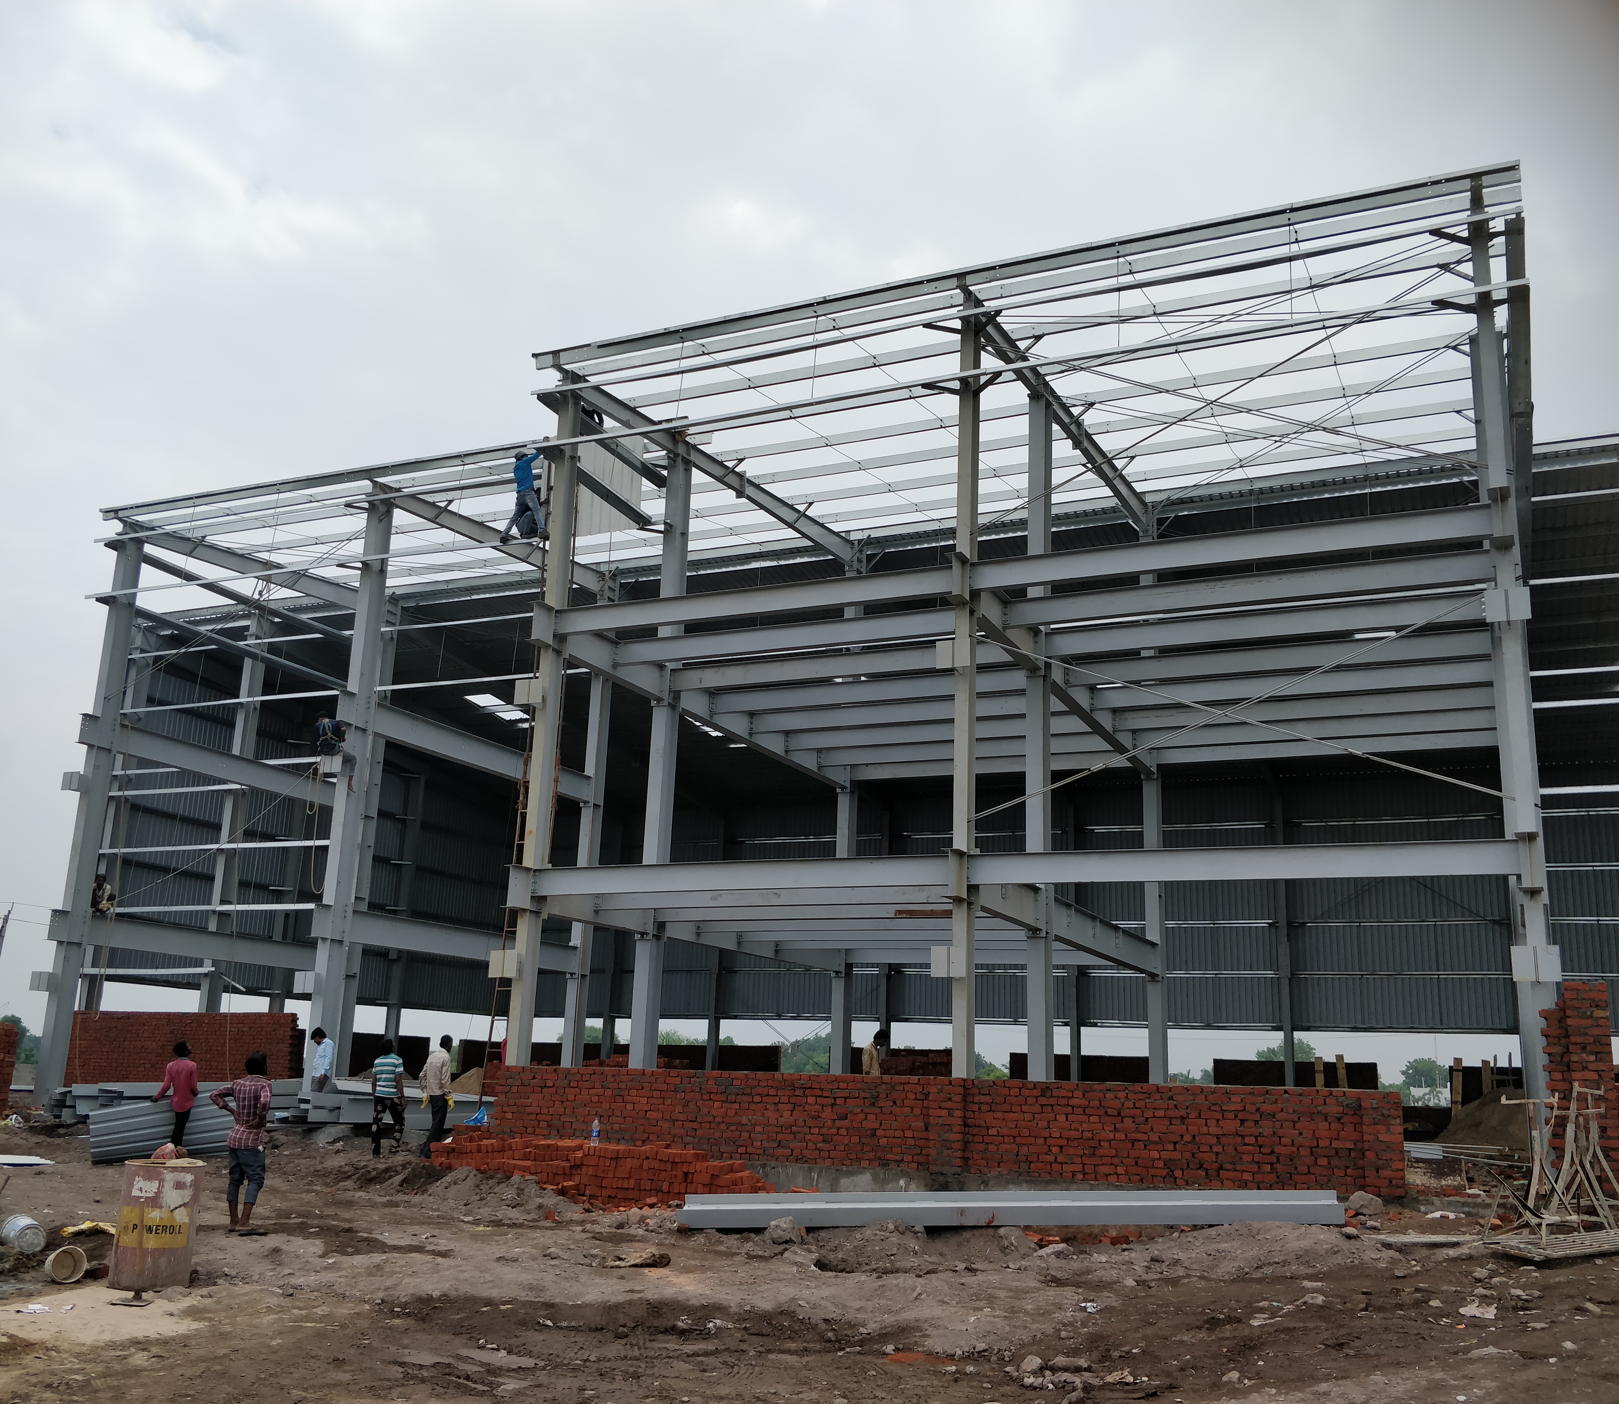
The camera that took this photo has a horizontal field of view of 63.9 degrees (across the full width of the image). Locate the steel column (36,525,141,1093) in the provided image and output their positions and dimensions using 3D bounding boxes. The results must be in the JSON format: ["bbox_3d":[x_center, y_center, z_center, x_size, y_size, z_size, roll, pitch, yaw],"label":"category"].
[{"bbox_3d":[-14.182,2.229,25.613,0.210,11.368,0.430,-4,-13,28],"label":"steel column"}]

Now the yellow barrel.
[{"bbox_3d":[-4.769,3.819,9.501,0.575,0.870,0.575,9,-15,-26],"label":"yellow barrel"}]

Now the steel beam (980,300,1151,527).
[{"bbox_3d":[4.466,-4.610,21.969,0.200,0.380,9.740,-5,-12,28],"label":"steel beam"}]

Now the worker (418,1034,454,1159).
[{"bbox_3d":[-5.151,5.456,17.963,0.470,1.650,0.360,-7,-16,33],"label":"worker"}]

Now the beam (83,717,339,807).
[{"bbox_3d":[-12.666,1.418,28.590,0.220,0.520,7.236,-5,-18,28],"label":"beam"}]

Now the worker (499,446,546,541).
[{"bbox_3d":[-5.086,-3.658,23.027,0.650,1.600,0.500,-6,-16,30],"label":"worker"}]

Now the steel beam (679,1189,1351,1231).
[{"bbox_3d":[2.037,5.149,13.150,6.650,0.380,0.400,1,-13,-3],"label":"steel beam"}]

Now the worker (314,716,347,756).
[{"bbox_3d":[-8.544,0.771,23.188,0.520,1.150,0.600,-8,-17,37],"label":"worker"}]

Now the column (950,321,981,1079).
[{"bbox_3d":[2.033,0.267,16.696,0.210,11.124,0.320,-4,-13,28],"label":"column"}]

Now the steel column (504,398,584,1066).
[{"bbox_3d":[-3.817,0.754,18.842,0.210,11.020,0.330,-4,-13,28],"label":"steel column"}]

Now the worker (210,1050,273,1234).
[{"bbox_3d":[-5.406,4.172,12.381,0.520,1.660,0.400,-6,-16,31],"label":"worker"}]

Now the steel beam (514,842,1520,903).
[{"bbox_3d":[1.823,2.158,16.320,12.727,0.400,0.220,-4,-15,20],"label":"steel beam"}]

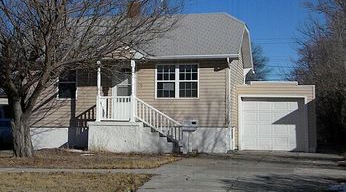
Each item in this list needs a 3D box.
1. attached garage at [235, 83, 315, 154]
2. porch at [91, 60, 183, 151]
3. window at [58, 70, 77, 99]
[{"bbox_3d":[4.647,0.963,24.744,3.085,2.746,6.300,0,-2,11],"label":"attached garage"},{"bbox_3d":[-1.213,0.384,20.088,3.467,3.226,1.400,0,-2,11],"label":"porch"},{"bbox_3d":[-4.096,-0.426,21.453,0.818,1.169,0.120,0,-2,11],"label":"window"}]

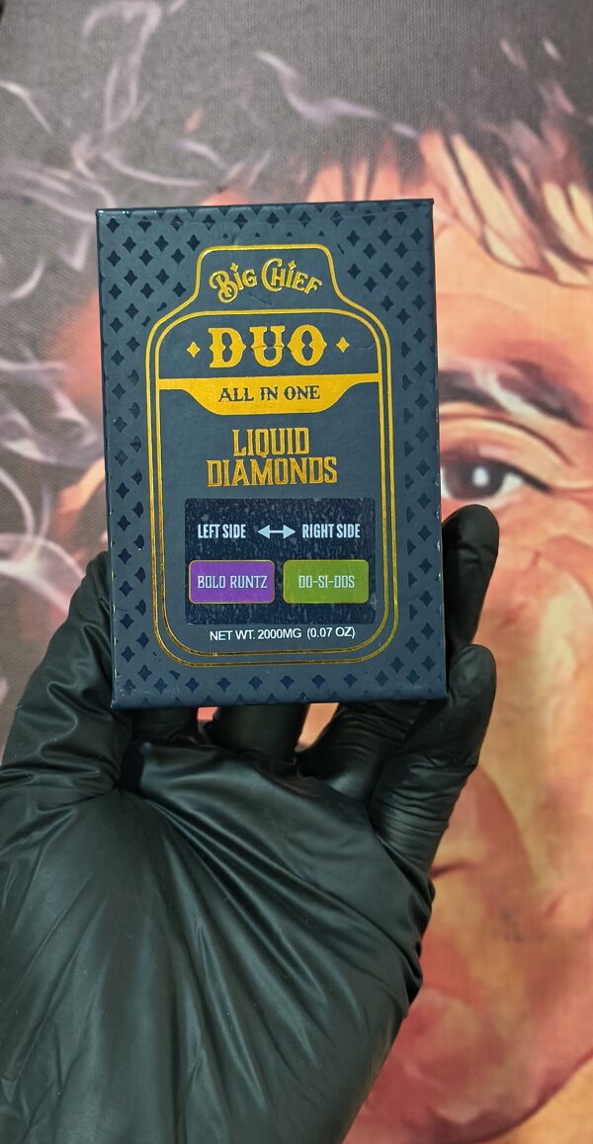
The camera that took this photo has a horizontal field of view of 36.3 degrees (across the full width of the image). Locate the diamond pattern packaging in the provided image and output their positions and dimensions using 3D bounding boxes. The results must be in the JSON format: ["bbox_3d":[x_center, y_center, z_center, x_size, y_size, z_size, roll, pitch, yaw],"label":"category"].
[{"bbox_3d":[-0.006,-0.028,0.229,0.080,0.024,0.119,-1,91,1],"label":"diamond pattern packaging"}]

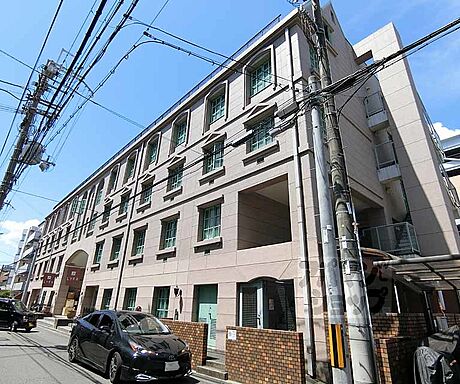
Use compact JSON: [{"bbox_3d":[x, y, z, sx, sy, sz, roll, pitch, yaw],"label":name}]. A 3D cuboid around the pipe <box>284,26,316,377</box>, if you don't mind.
[{"bbox_3d":[2.156,-1.250,8.592,0.145,12.170,0.145,23,-31,-39],"label":"pipe"}]

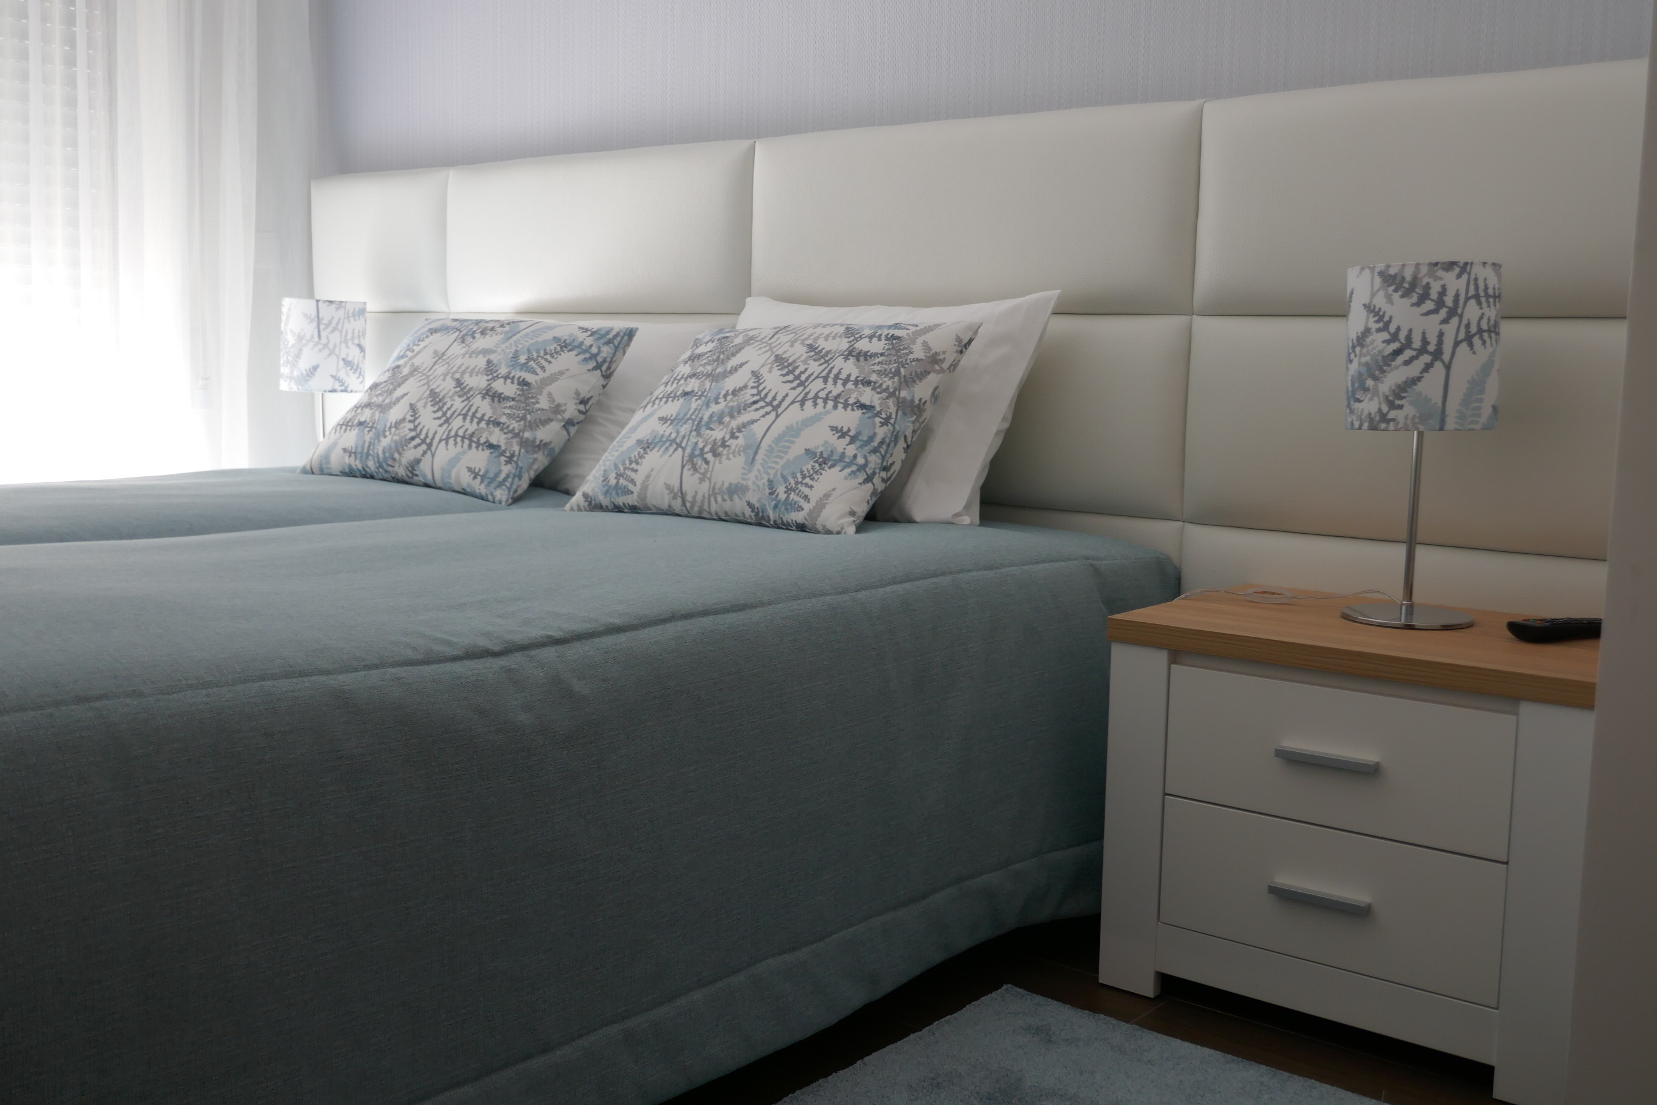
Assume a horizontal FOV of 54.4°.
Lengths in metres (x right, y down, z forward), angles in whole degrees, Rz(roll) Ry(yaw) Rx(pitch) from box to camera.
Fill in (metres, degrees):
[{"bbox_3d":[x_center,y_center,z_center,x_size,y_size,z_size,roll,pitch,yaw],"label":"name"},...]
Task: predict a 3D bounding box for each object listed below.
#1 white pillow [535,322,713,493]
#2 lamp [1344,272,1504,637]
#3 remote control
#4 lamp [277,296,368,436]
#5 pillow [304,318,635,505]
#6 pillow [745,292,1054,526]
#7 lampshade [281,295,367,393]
[{"bbox_3d":[-0.445,-0.274,3.015,0.660,0.370,0.150,7,-18,38],"label":"white pillow"},{"bbox_3d":[0.776,-0.146,2.117,0.188,0.462,0.188,7,9,38],"label":"lamp"},{"bbox_3d":[0.925,0.095,1.980,0.183,0.024,0.049,-2,8,-24],"label":"remote control"},{"bbox_3d":[-1.135,-0.348,3.647,0.187,0.447,0.187,7,9,38],"label":"lamp"},{"bbox_3d":[-0.660,-0.268,2.890,0.582,0.129,0.416,7,54,38],"label":"pillow"},{"bbox_3d":[0.028,-0.249,2.657,0.666,0.426,0.141,7,-23,38],"label":"pillow"},{"bbox_3d":[-1.133,-0.465,3.632,0.187,0.208,0.187,7,9,38],"label":"lampshade"}]

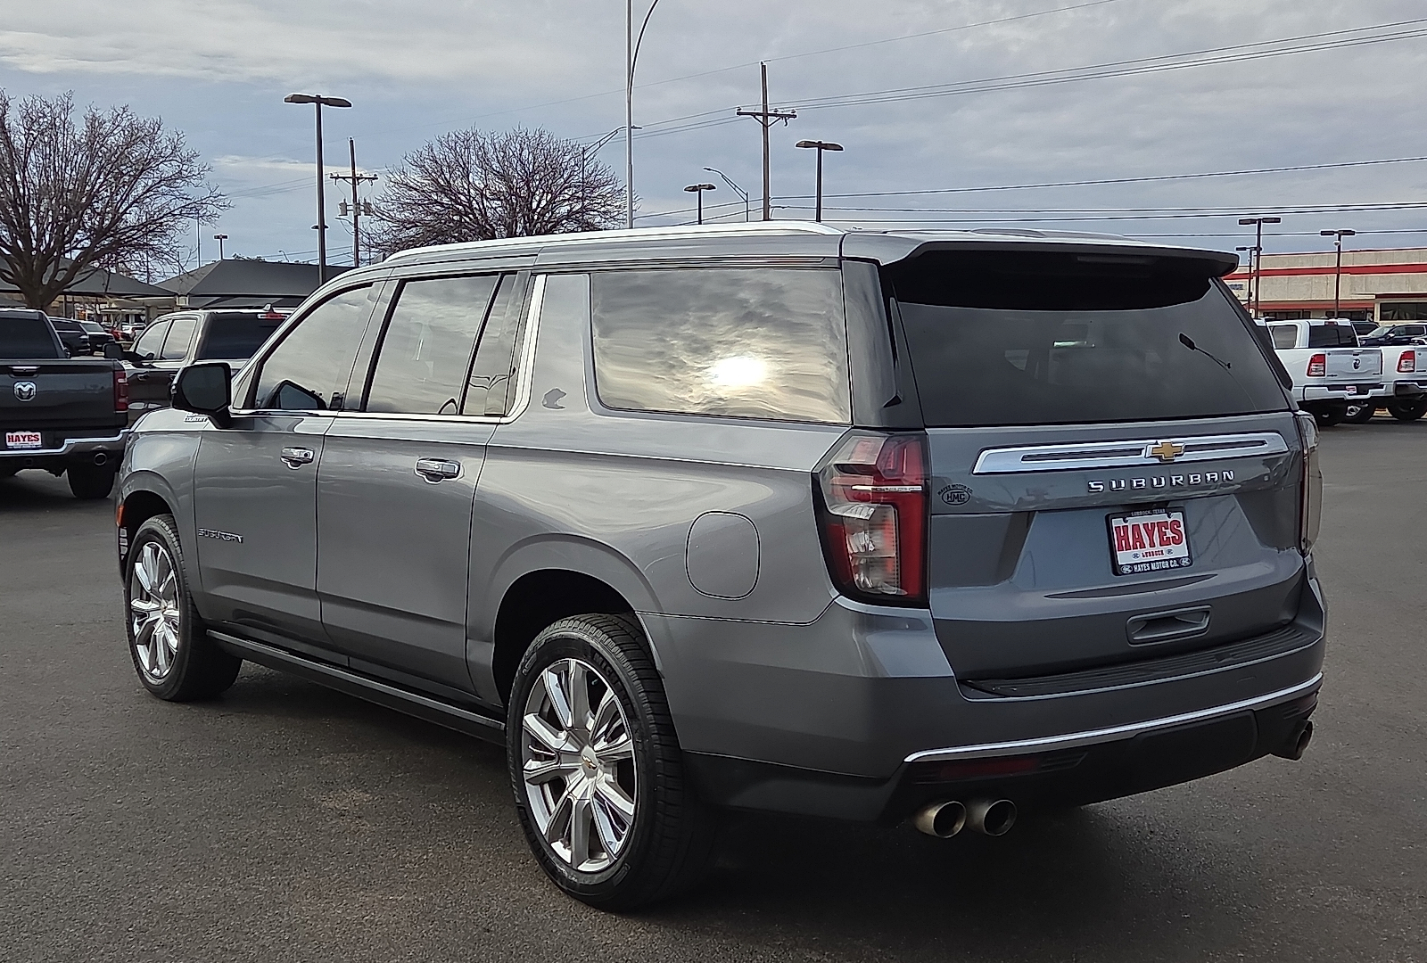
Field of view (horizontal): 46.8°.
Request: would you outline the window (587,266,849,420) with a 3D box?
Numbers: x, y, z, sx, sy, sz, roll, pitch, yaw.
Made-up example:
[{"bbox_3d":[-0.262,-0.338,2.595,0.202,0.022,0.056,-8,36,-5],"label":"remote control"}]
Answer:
[{"bbox_3d":[-0.018,-0.358,4.237,0.050,0.400,1.210,17,-6,-38],"label":"window"}]

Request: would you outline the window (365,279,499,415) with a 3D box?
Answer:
[{"bbox_3d":[-0.930,-0.449,5.401,0.050,0.470,0.710,15,-5,-38],"label":"window"}]

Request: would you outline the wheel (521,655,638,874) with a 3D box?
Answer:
[{"bbox_3d":[-0.308,0.786,4.652,0.200,0.595,0.595,-4,6,-38],"label":"wheel"}]

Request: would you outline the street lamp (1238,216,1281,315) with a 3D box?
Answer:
[{"bbox_3d":[22.692,-7.486,68.783,1.750,7.050,0.420,2,5,23],"label":"street lamp"}]

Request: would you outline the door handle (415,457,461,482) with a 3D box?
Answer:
[{"bbox_3d":[-0.861,-0.036,5.158,0.055,0.080,0.250,-4,6,-38],"label":"door handle"}]

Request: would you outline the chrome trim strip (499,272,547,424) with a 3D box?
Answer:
[{"bbox_3d":[-0.554,-0.397,4.909,0.040,0.460,0.130,17,-6,-38],"label":"chrome trim strip"}]

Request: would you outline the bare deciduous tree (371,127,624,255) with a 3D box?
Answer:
[{"bbox_3d":[-6.183,-6.318,48.321,7.500,8.000,7.300,-1,5,-7],"label":"bare deciduous tree"}]

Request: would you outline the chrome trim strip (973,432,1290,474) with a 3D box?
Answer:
[{"bbox_3d":[1.125,-0.076,4.191,1.270,0.065,0.070,-4,6,-38],"label":"chrome trim strip"}]

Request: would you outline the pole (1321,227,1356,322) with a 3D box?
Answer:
[{"bbox_3d":[30.423,-8.562,80.295,1.650,7.350,0.420,2,5,21],"label":"pole"}]

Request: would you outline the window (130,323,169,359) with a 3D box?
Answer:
[{"bbox_3d":[-6.590,-1.651,19.300,0.060,0.470,0.950,15,-5,-38],"label":"window"}]

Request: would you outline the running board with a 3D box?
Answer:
[{"bbox_3d":[-1.317,0.706,6.018,0.170,0.090,2.420,-4,5,-38],"label":"running board"}]

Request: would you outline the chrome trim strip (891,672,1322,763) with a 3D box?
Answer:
[{"bbox_3d":[1.134,0.597,4.235,1.690,0.060,0.140,-4,6,-38],"label":"chrome trim strip"}]

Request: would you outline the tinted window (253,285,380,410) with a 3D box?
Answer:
[{"bbox_3d":[-1.477,-0.489,6.094,0.050,0.460,0.830,17,-6,-38],"label":"tinted window"}]

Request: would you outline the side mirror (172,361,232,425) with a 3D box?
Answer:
[{"bbox_3d":[-1.989,-0.342,6.401,0.250,0.250,0.170,-4,6,-38],"label":"side mirror"}]

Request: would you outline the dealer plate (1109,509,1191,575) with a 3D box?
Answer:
[{"bbox_3d":[1.122,0.152,4.214,0.315,0.160,0.020,-4,-4,-38],"label":"dealer plate"}]

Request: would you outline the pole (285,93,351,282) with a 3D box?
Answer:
[{"bbox_3d":[-9.454,-5.463,39.807,1.630,7.660,0.320,-2,5,-21],"label":"pole"}]

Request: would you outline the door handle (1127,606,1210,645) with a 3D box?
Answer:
[{"bbox_3d":[1.159,0.365,4.243,0.325,0.085,0.050,-4,6,-38],"label":"door handle"}]

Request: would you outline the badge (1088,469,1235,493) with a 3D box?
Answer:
[{"bbox_3d":[1.152,-0.003,4.214,0.610,0.036,0.015,-4,1,-38],"label":"badge"}]

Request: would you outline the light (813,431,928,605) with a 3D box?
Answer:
[{"bbox_3d":[0.364,0.082,3.790,0.235,0.425,0.200,-4,6,-38],"label":"light"}]

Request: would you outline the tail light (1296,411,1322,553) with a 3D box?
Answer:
[{"bbox_3d":[1.715,-0.004,4.834,0.235,0.425,0.200,-4,6,-38],"label":"tail light"}]

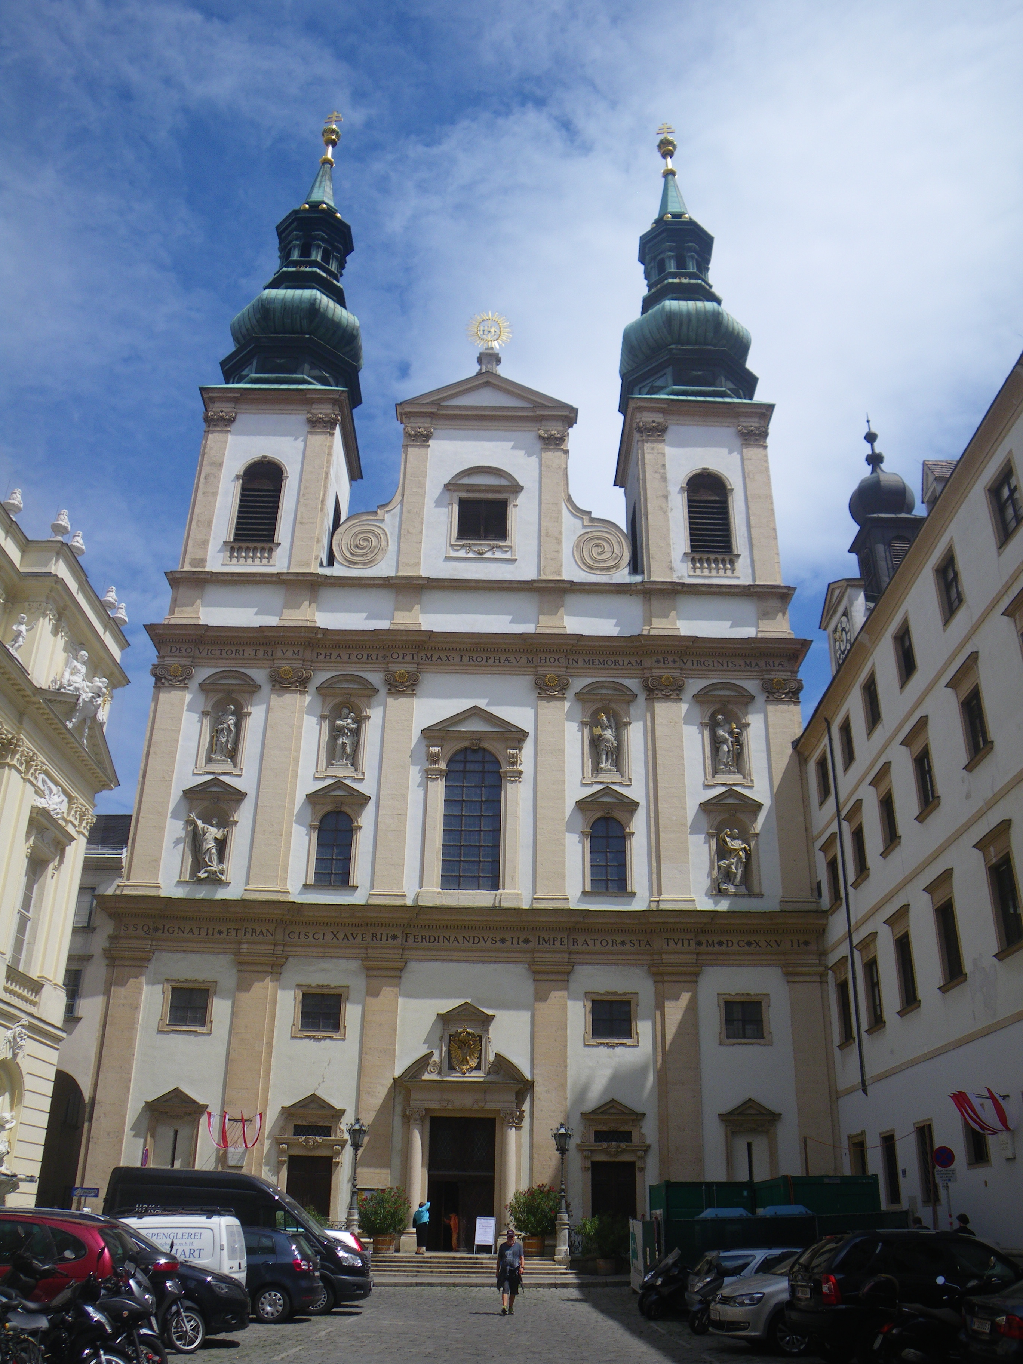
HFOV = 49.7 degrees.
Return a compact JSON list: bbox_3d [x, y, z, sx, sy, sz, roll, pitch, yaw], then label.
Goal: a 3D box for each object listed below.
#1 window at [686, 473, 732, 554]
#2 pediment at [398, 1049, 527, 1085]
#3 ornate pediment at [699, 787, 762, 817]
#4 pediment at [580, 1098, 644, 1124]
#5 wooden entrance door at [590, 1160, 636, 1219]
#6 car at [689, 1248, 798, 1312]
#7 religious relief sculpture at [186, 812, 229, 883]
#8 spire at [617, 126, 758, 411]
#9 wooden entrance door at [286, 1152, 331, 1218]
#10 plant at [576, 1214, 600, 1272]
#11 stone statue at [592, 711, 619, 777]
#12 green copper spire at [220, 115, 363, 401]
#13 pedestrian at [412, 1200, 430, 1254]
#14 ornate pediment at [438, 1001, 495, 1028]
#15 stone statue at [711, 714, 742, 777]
[{"bbox_3d":[9.241,-7.900,51.443,2.050,4.500,0.450,1,-26,0],"label":"window"},{"bbox_3d":[-1.738,13.792,39.557,4.750,1.300,1.000,1,-26,0],"label":"pediment"},{"bbox_3d":[8.892,4.856,44.691,2.500,1.050,0.550,1,-26,0],"label":"ornate pediment"},{"bbox_3d":[3.839,16.325,41.972,2.404,0.848,0.450,1,-26,0],"label":"pediment"},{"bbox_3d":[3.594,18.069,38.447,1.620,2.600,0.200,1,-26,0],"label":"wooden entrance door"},{"bbox_3d":[5.969,12.061,22.054,4.550,1.460,1.800,8,-27,-14],"label":"car"},{"bbox_3d":[-11.999,6.547,43.593,1.600,2.850,0.950,1,-26,0],"label":"religious relief sculpture"},{"bbox_3d":[10.003,-24.820,66.732,7.566,26.430,7.566,1,-26,0],"label":"spire"},{"bbox_3d":[-7.316,18.596,39.511,1.585,3.002,0.200,1,-24,-1],"label":"wooden entrance door"},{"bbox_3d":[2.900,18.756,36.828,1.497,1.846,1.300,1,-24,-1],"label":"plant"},{"bbox_3d":[3.915,2.536,46.068,1.100,2.900,0.900,1,-26,0],"label":"stone statue"},{"bbox_3d":[-11.690,-24.692,64.070,7.200,24.881,7.200,1,-26,-1],"label":"green copper spire"},{"bbox_3d":[-3.070,18.691,37.815,0.584,1.672,0.520,5,-24,-9],"label":"pedestrian"},{"bbox_3d":[-1.716,12.779,42.439,2.119,0.852,0.500,1,-26,-1],"label":"ornate pediment"},{"bbox_3d":[9.532,2.776,49.134,1.392,3.042,0.800,1,-26,0],"label":"stone statue"}]

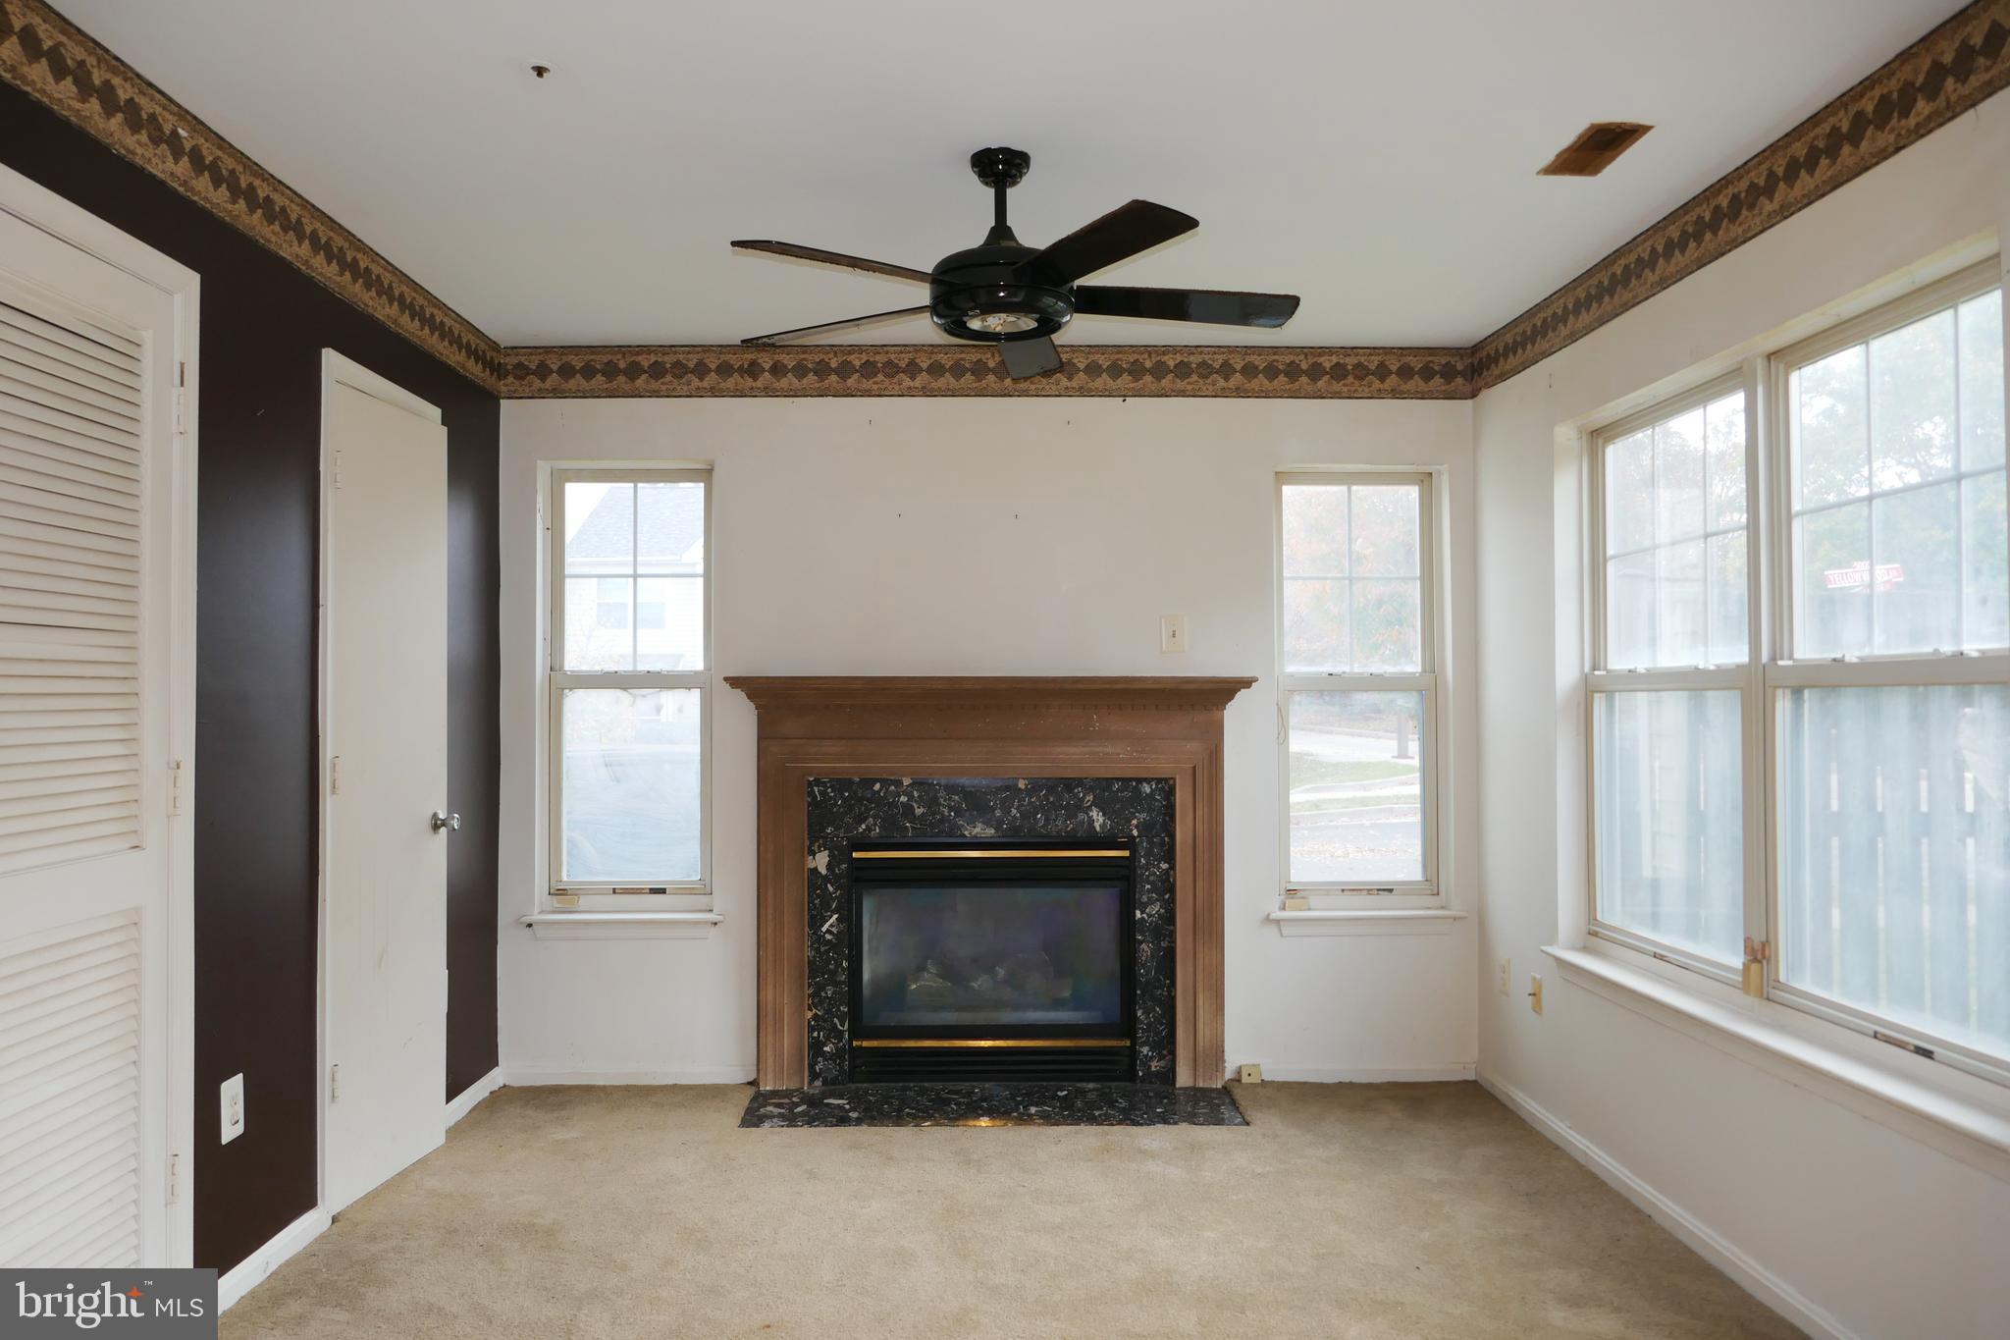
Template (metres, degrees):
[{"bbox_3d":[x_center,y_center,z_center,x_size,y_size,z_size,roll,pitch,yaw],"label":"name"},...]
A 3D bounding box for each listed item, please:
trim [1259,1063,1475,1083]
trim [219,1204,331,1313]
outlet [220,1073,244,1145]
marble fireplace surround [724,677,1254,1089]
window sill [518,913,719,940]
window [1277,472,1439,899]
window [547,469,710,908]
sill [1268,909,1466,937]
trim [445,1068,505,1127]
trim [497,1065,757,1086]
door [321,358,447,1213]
[{"bbox_3d":[1.183,1.331,4.624,0.765,0.065,0.016,0,-1,-1],"label":"trim"},{"bbox_3d":[-1.626,1.301,3.101,0.016,0.067,0.520,0,-1,-1],"label":"trim"},{"bbox_3d":[-1.626,0.929,2.951,0.010,0.127,0.091,0,-1,-1],"label":"outlet"},{"bbox_3d":[-0.042,0.692,4.525,1.697,1.325,0.190,0,-1,-1],"label":"marble fireplace surround"},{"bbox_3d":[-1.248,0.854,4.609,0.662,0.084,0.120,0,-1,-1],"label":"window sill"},{"bbox_3d":[1.193,0.049,4.751,0.574,1.455,0.090,0,-1,-1],"label":"window"},{"bbox_3d":[-1.255,0.052,4.703,0.577,1.468,0.090,0,-1,-1],"label":"window"},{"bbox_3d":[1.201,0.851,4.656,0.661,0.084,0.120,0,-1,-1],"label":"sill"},{"bbox_3d":[-1.649,1.320,4.313,0.016,0.072,0.515,0,-1,-1],"label":"trim"},{"bbox_3d":[-1.230,1.330,4.577,0.842,0.065,0.016,0,-1,-1],"label":"trim"},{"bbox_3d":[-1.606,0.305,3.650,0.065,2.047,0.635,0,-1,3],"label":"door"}]

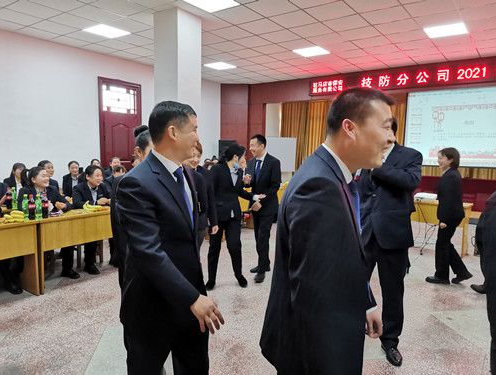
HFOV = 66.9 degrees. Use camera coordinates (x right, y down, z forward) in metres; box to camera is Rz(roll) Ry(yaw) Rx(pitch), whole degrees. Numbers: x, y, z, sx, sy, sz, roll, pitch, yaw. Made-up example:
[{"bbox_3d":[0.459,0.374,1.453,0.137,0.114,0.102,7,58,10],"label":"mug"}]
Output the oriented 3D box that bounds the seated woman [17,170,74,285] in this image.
[{"bbox_3d":[-2.329,0.406,4.299,0.680,1.270,0.520,6,7,40],"label":"seated woman"}]

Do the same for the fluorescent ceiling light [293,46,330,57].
[{"bbox_3d":[1.284,-2.711,7.500,0.600,0.050,0.600,5,7,36],"label":"fluorescent ceiling light"}]

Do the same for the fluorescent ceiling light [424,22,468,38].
[{"bbox_3d":[3.215,-2.555,6.085,0.600,0.050,0.600,5,7,36],"label":"fluorescent ceiling light"}]

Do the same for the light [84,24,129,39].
[{"bbox_3d":[-2.428,-2.708,6.499,0.600,0.050,0.600,5,7,36],"label":"light"}]

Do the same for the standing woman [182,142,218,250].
[{"bbox_3d":[-0.476,0.353,3.514,0.460,1.600,0.320,1,5,-5],"label":"standing woman"}]

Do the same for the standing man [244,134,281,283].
[{"bbox_3d":[0.170,0.219,4.516,0.500,1.700,0.400,4,6,30],"label":"standing man"}]

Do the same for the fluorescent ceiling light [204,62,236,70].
[{"bbox_3d":[-0.651,-2.884,8.909,0.600,0.050,0.600,5,7,36],"label":"fluorescent ceiling light"}]

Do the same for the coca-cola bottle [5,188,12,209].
[{"bbox_3d":[-2.861,0.137,4.496,0.068,0.245,0.068,5,7,36],"label":"coca-cola bottle"}]

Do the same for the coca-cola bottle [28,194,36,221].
[{"bbox_3d":[-2.218,0.208,3.860,0.070,0.247,0.070,5,7,36],"label":"coca-cola bottle"}]

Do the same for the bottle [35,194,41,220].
[{"bbox_3d":[-2.175,0.209,3.892,0.068,0.245,0.068,5,7,36],"label":"bottle"}]

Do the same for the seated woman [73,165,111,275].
[{"bbox_3d":[-2.018,0.361,4.778,0.700,1.280,0.500,6,7,40],"label":"seated woman"}]

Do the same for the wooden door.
[{"bbox_3d":[-2.864,-0.873,8.538,0.120,3.020,1.120,5,7,36],"label":"wooden door"}]

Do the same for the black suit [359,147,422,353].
[{"bbox_3d":[1.030,0.454,2.745,0.540,1.520,0.400,5,6,32],"label":"black suit"}]

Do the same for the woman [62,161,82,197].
[{"bbox_3d":[-2.997,0.174,6.543,0.480,1.280,0.680,-3,7,-37],"label":"woman"}]

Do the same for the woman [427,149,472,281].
[{"bbox_3d":[2.396,0.333,4.416,0.480,1.590,0.420,3,6,15],"label":"woman"}]

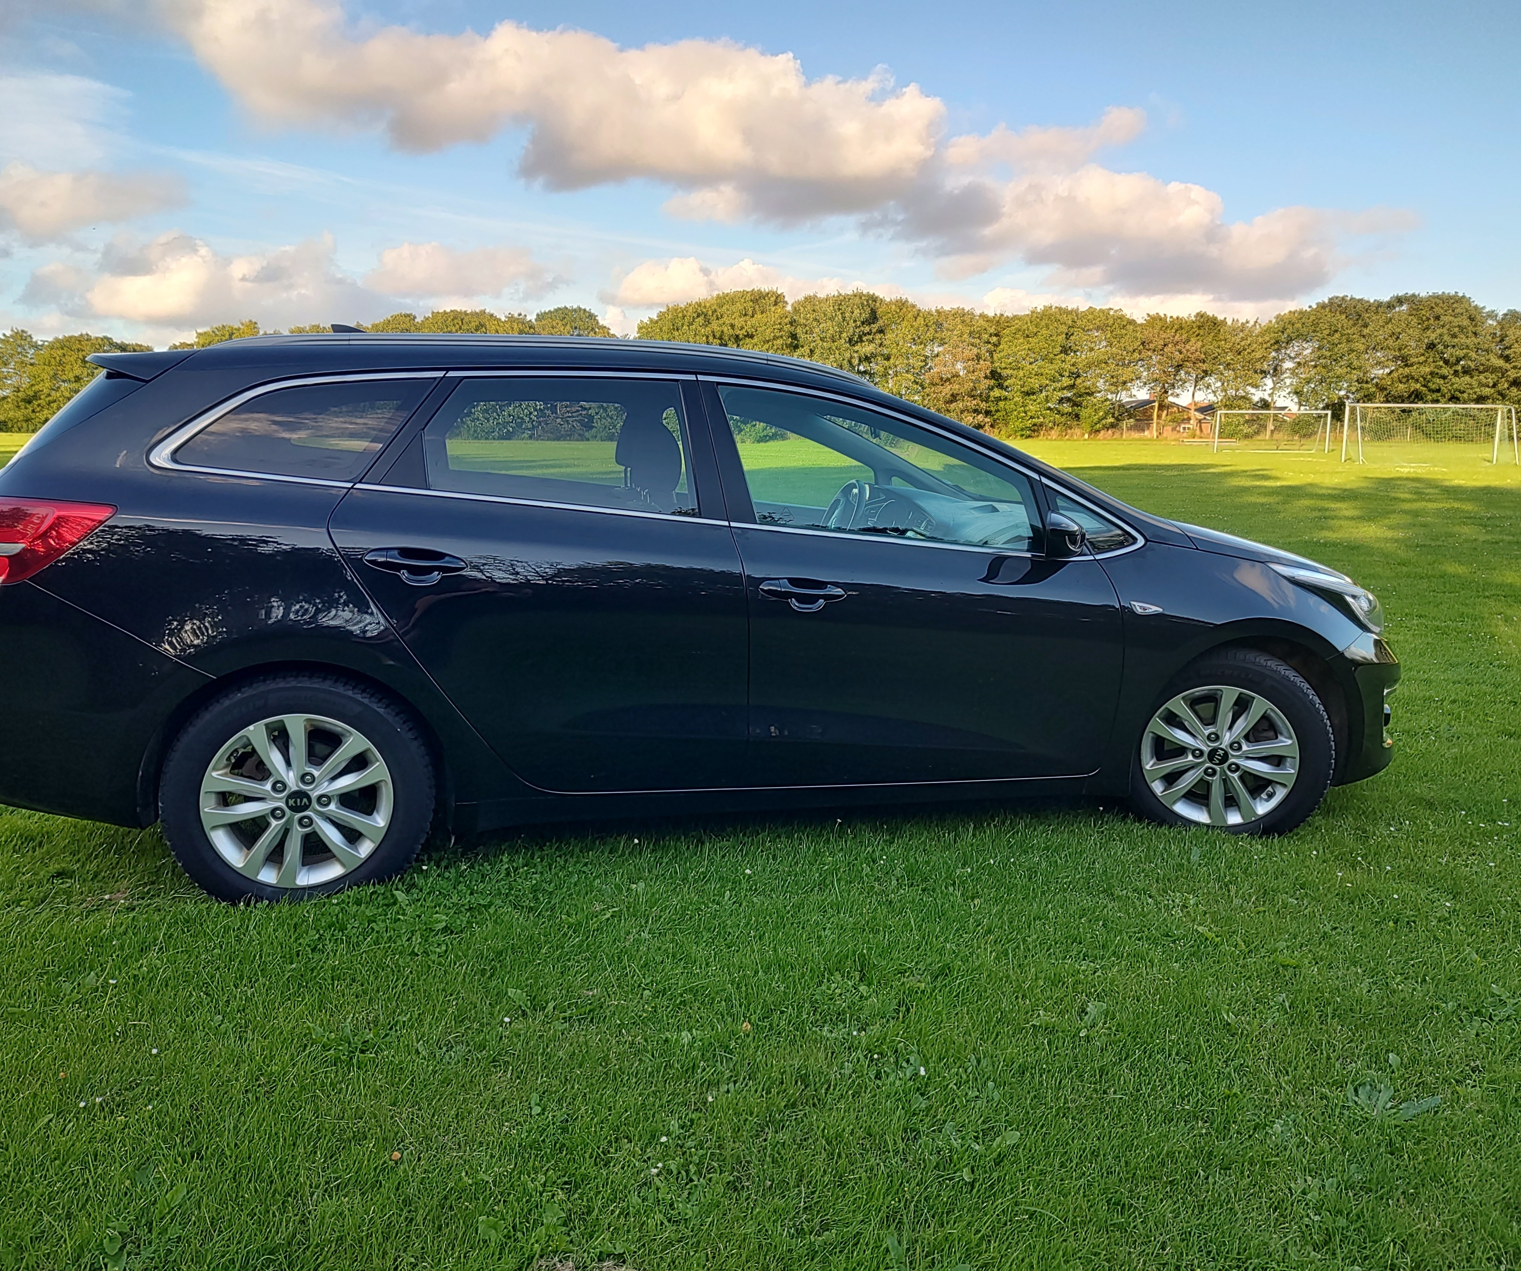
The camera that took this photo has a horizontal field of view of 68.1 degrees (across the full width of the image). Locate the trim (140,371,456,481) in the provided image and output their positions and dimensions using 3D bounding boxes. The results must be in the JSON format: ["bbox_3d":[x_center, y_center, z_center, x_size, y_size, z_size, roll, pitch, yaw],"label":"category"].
[{"bbox_3d":[-1.110,-0.505,2.733,0.672,0.313,0.070,0,-16,-10],"label":"trim"}]

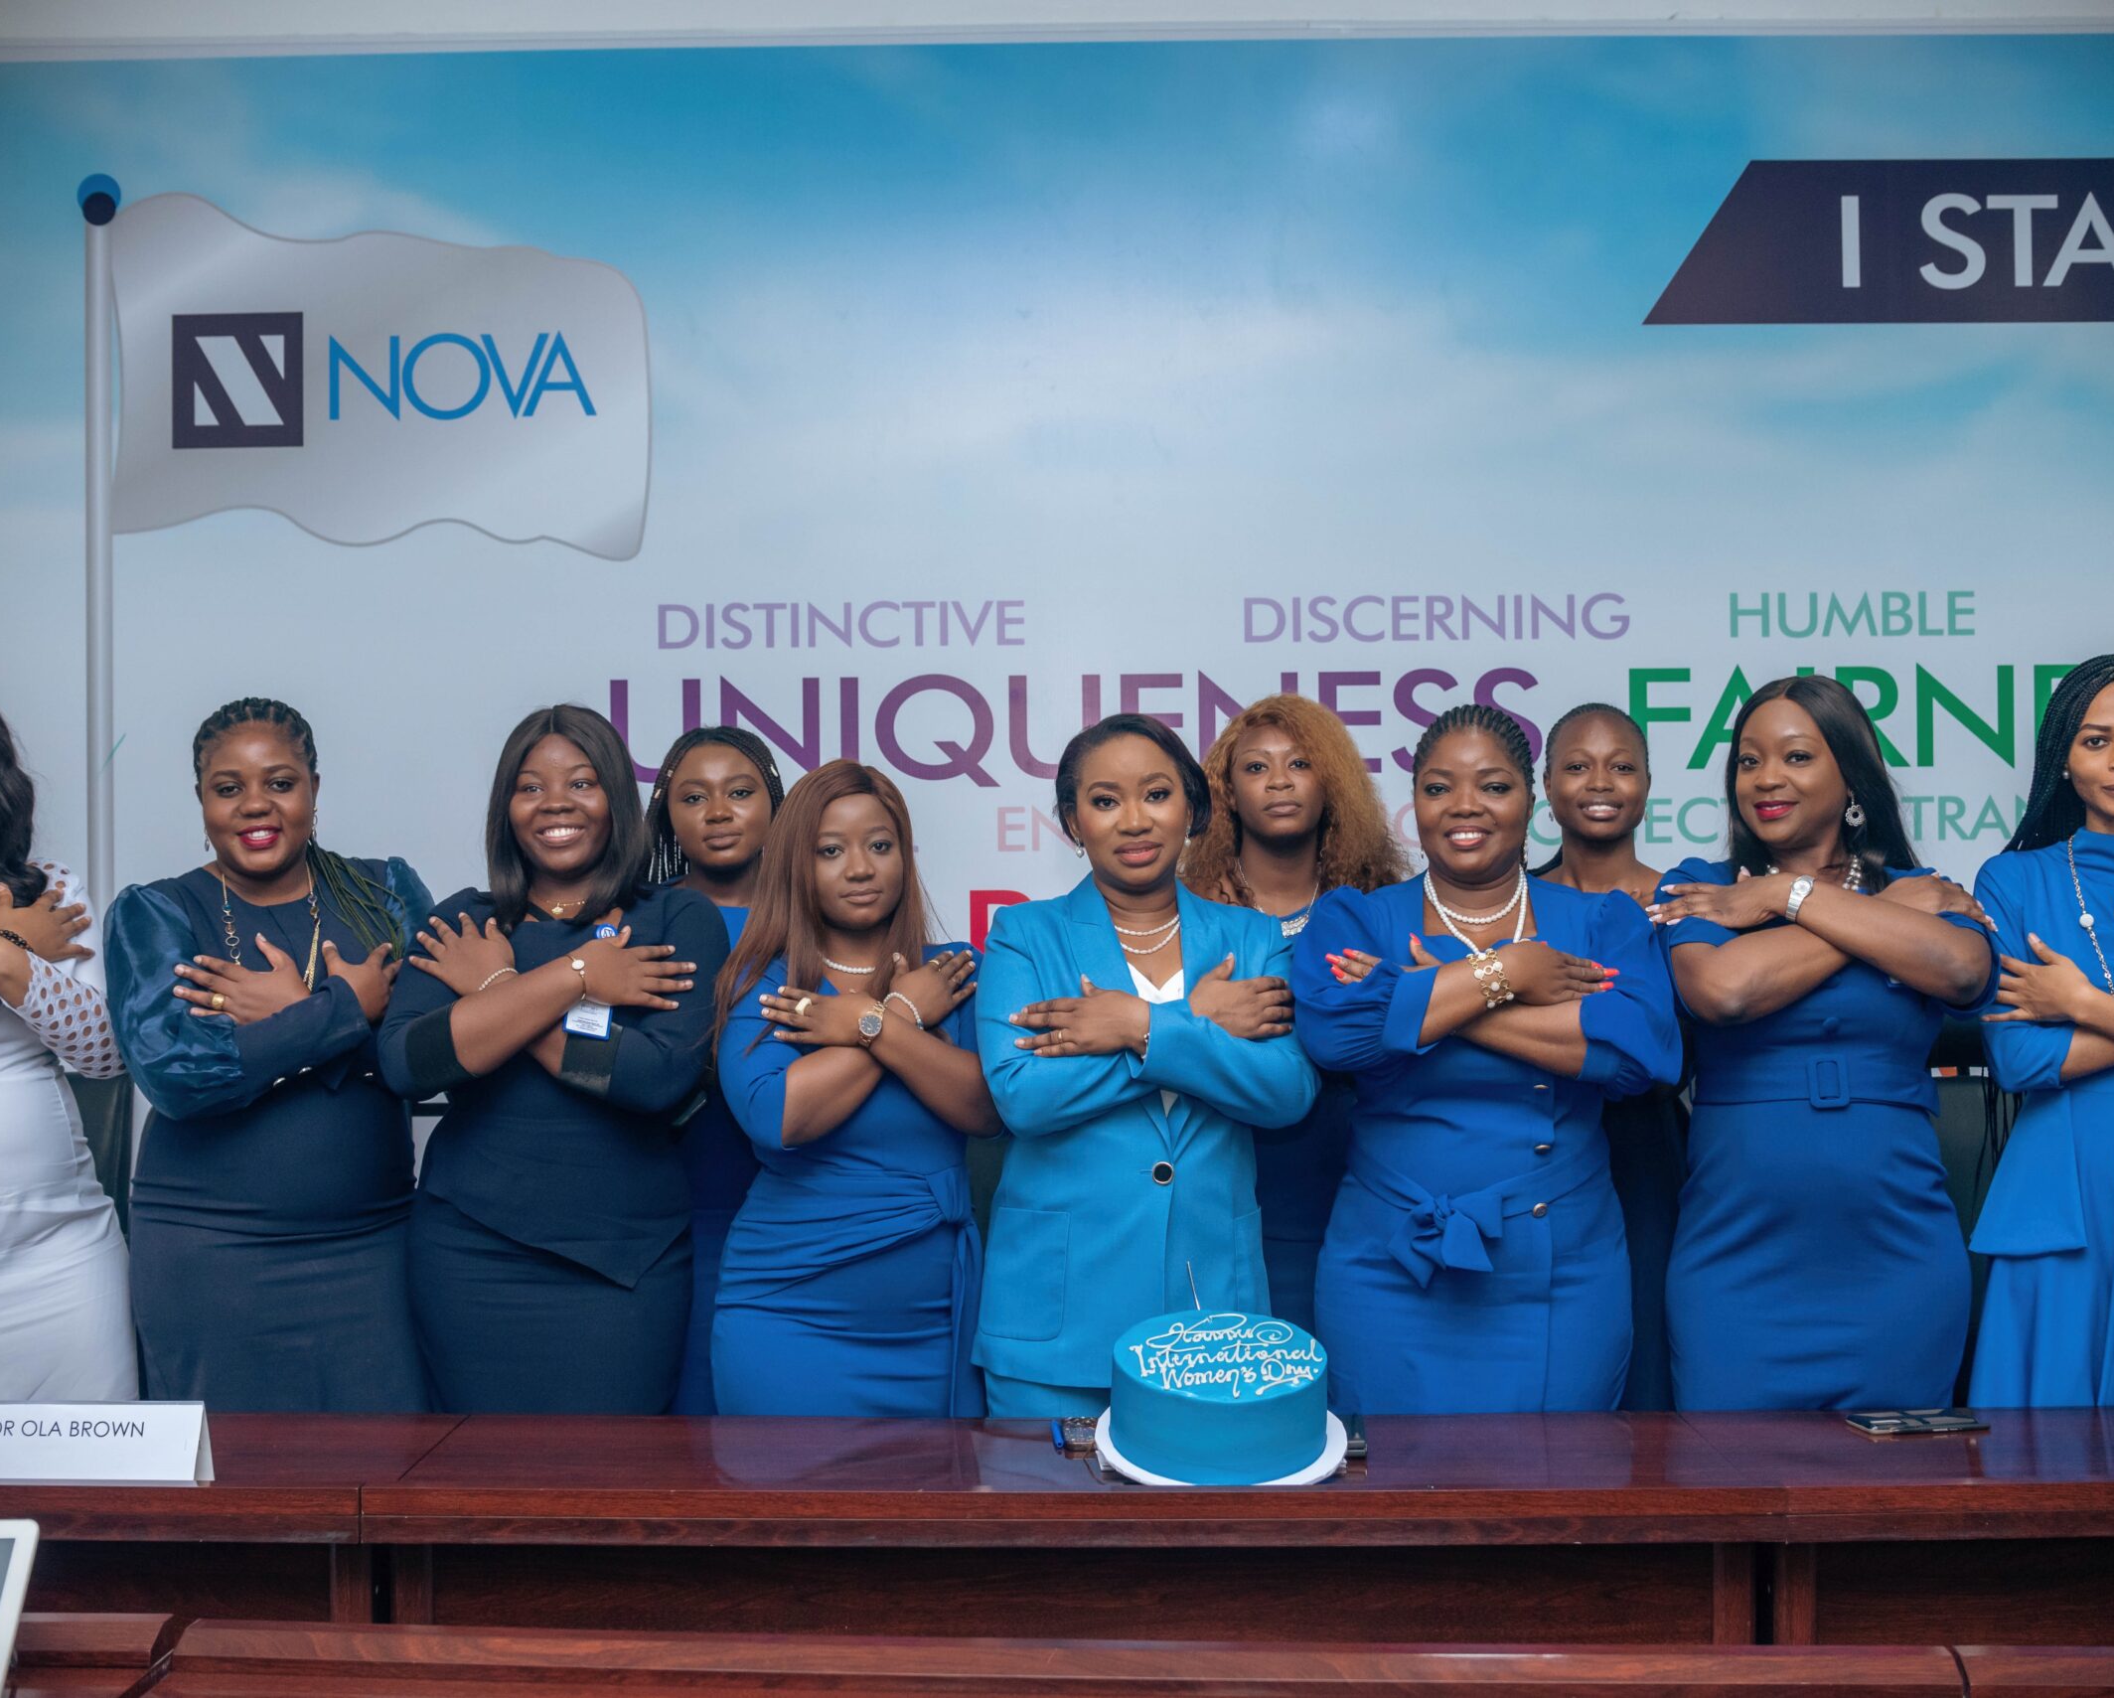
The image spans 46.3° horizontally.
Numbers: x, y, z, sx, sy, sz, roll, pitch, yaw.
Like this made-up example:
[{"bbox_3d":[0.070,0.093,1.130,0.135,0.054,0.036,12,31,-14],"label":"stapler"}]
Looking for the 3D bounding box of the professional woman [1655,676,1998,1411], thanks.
[{"bbox_3d":[1.037,0.615,3.340,0.460,1.700,0.340,0,1,7],"label":"professional woman"}]

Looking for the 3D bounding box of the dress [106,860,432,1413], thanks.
[{"bbox_3d":[-1.047,0.491,3.318,0.450,0.949,0.330,0,1,-9],"label":"dress"}]

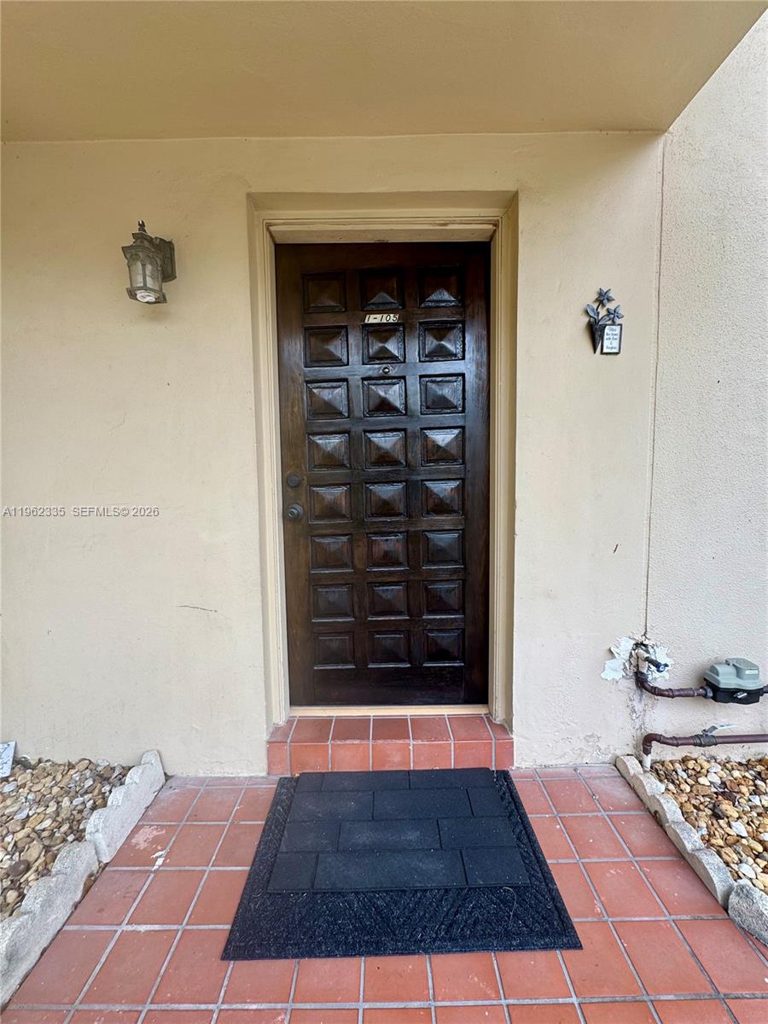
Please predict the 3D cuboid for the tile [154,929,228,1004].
[{"bbox_3d":[-0.462,1.136,1.036,0.153,0.013,0.155,-1,6,0],"label":"tile"}]

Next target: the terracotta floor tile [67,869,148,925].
[{"bbox_3d":[-0.809,1.157,1.236,0.156,0.014,0.159,-2,6,0],"label":"terracotta floor tile"}]

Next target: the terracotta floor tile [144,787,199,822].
[{"bbox_3d":[-0.789,1.093,1.539,0.153,0.013,0.155,-1,6,0],"label":"terracotta floor tile"}]

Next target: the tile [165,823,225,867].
[{"bbox_3d":[-0.625,1.105,1.368,0.154,0.014,0.156,-1,5,0],"label":"tile"}]

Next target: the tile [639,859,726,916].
[{"bbox_3d":[0.870,1.110,1.221,0.156,0.014,0.159,-2,6,0],"label":"tile"}]

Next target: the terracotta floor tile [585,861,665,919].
[{"bbox_3d":[0.689,1.096,1.202,0.154,0.012,0.154,-1,5,0],"label":"terracotta floor tile"}]

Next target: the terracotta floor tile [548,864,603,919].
[{"bbox_3d":[0.522,1.095,1.198,0.154,0.014,0.156,-1,5,0],"label":"terracotta floor tile"}]

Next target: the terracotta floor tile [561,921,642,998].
[{"bbox_3d":[0.522,1.111,1.030,0.154,0.014,0.156,-1,5,0],"label":"terracotta floor tile"}]

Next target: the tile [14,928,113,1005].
[{"bbox_3d":[-0.792,1.144,1.039,0.154,0.012,0.154,-1,5,0],"label":"tile"}]

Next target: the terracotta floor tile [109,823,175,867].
[{"bbox_3d":[-0.809,1.139,1.405,0.156,0.014,0.159,-2,6,0],"label":"terracotta floor tile"}]

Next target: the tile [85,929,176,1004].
[{"bbox_3d":[-0.626,1.140,1.037,0.153,0.013,0.155,-1,6,0],"label":"tile"}]

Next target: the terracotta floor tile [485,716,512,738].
[{"bbox_3d":[0.492,0.920,1.767,0.075,0.014,0.166,-2,6,0],"label":"terracotta floor tile"}]

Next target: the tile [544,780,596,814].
[{"bbox_3d":[0.687,1.058,1.531,0.153,0.013,0.155,-1,6,0],"label":"tile"}]

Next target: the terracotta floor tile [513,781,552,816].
[{"bbox_3d":[0.525,1.068,1.539,0.154,0.012,0.154,-1,5,0],"label":"terracotta floor tile"}]

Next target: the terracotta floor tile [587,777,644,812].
[{"bbox_3d":[0.855,1.056,1.538,0.154,0.014,0.156,-1,5,0],"label":"terracotta floor tile"}]

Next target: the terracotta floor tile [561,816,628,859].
[{"bbox_3d":[0.689,1.080,1.370,0.154,0.012,0.154,-1,5,0],"label":"terracotta floor tile"}]

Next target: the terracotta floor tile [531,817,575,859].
[{"bbox_3d":[0.535,1.102,1.394,0.156,0.014,0.159,-2,6,0],"label":"terracotta floor tile"}]

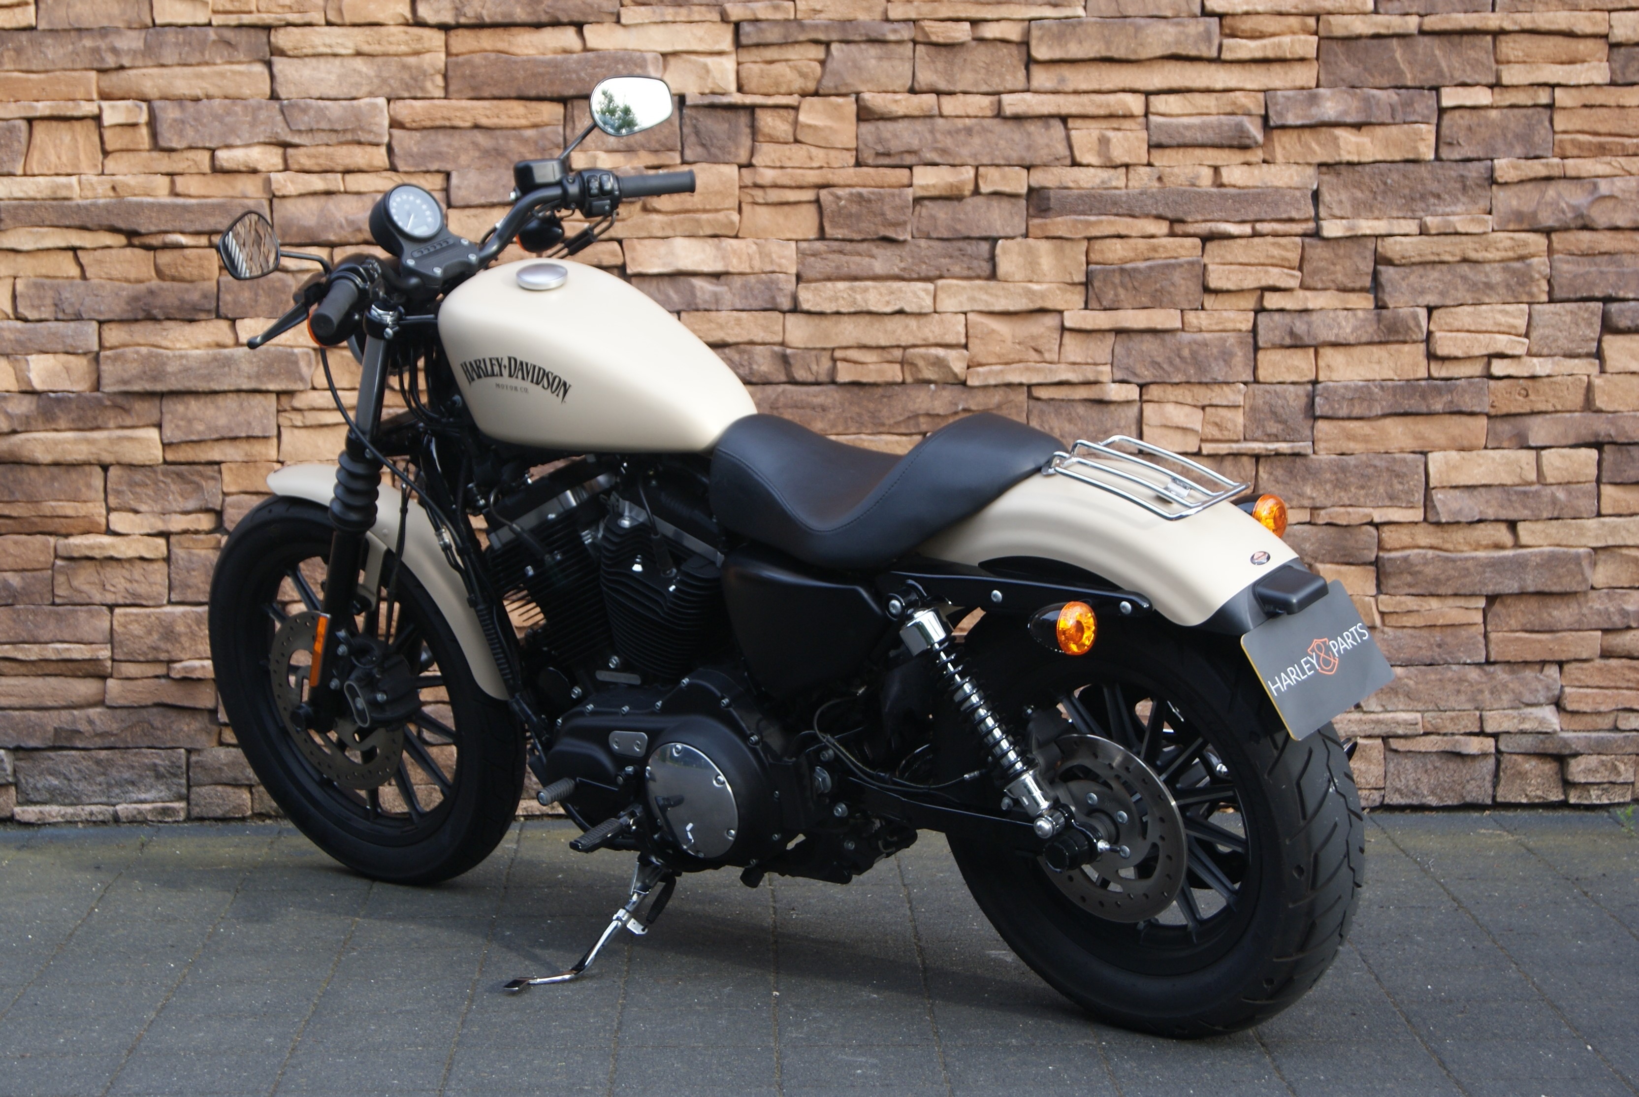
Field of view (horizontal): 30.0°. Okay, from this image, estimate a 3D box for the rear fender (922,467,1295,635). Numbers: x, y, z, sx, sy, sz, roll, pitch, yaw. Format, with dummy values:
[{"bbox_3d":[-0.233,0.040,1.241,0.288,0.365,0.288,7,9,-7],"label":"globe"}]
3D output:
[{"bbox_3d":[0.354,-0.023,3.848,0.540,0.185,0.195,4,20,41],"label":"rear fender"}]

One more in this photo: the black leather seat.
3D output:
[{"bbox_3d":[0.107,-0.094,4.043,0.575,0.190,0.270,4,20,41],"label":"black leather seat"}]

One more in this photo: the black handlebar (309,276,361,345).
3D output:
[{"bbox_3d":[-0.659,-0.331,4.163,0.037,0.037,0.127,-6,28,12],"label":"black handlebar"}]

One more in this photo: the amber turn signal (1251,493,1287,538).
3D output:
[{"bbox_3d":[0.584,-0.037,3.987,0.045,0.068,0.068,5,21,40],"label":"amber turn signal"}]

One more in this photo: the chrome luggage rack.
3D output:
[{"bbox_3d":[0.397,-0.095,3.778,0.215,0.055,0.165,21,30,35],"label":"chrome luggage rack"}]

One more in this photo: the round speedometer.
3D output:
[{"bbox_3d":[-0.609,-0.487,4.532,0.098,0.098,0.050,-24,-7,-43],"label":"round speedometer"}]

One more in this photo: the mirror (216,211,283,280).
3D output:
[{"bbox_3d":[-0.784,-0.411,4.138,0.033,0.090,0.143,-14,14,25],"label":"mirror"}]

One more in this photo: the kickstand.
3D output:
[{"bbox_3d":[-0.321,0.534,4.359,0.130,0.156,0.270,5,10,40],"label":"kickstand"}]

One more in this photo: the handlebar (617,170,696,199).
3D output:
[{"bbox_3d":[-0.246,-0.559,4.680,0.127,0.037,0.037,-6,14,-26],"label":"handlebar"}]

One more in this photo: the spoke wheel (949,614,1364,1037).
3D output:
[{"bbox_3d":[0.412,0.332,3.945,0.645,0.645,0.150,4,20,41],"label":"spoke wheel"}]

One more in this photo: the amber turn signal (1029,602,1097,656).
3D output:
[{"bbox_3d":[0.284,0.095,3.664,0.085,0.066,0.065,4,20,41],"label":"amber turn signal"}]

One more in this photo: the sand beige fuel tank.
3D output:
[{"bbox_3d":[-0.298,-0.290,4.348,0.560,0.238,0.268,5,21,40],"label":"sand beige fuel tank"}]

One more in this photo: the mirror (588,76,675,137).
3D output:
[{"bbox_3d":[-0.293,-0.682,4.753,0.143,0.090,0.033,-19,9,-28],"label":"mirror"}]

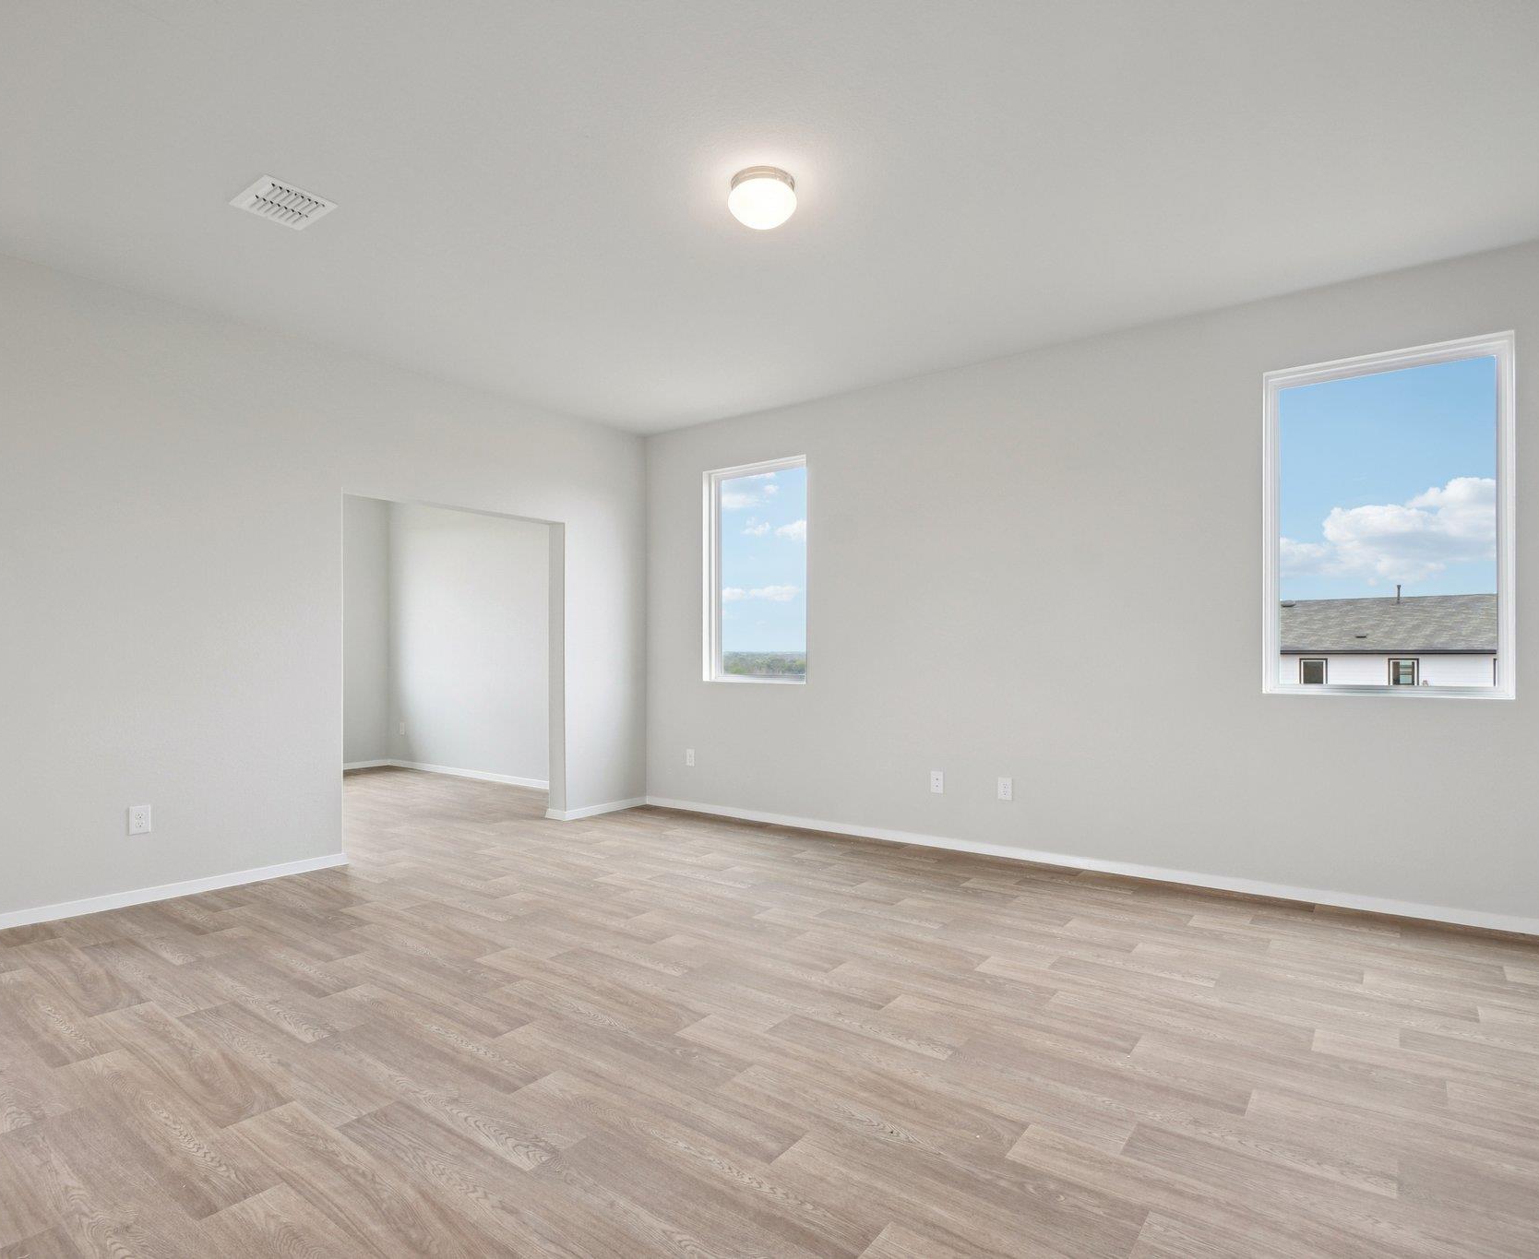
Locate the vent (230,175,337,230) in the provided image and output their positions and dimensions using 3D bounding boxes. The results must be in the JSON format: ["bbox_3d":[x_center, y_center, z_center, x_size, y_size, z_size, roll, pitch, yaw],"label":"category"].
[{"bbox_3d":[-1.789,-1.555,2.901,0.293,0.020,0.238,-2,-3,38],"label":"vent"}]

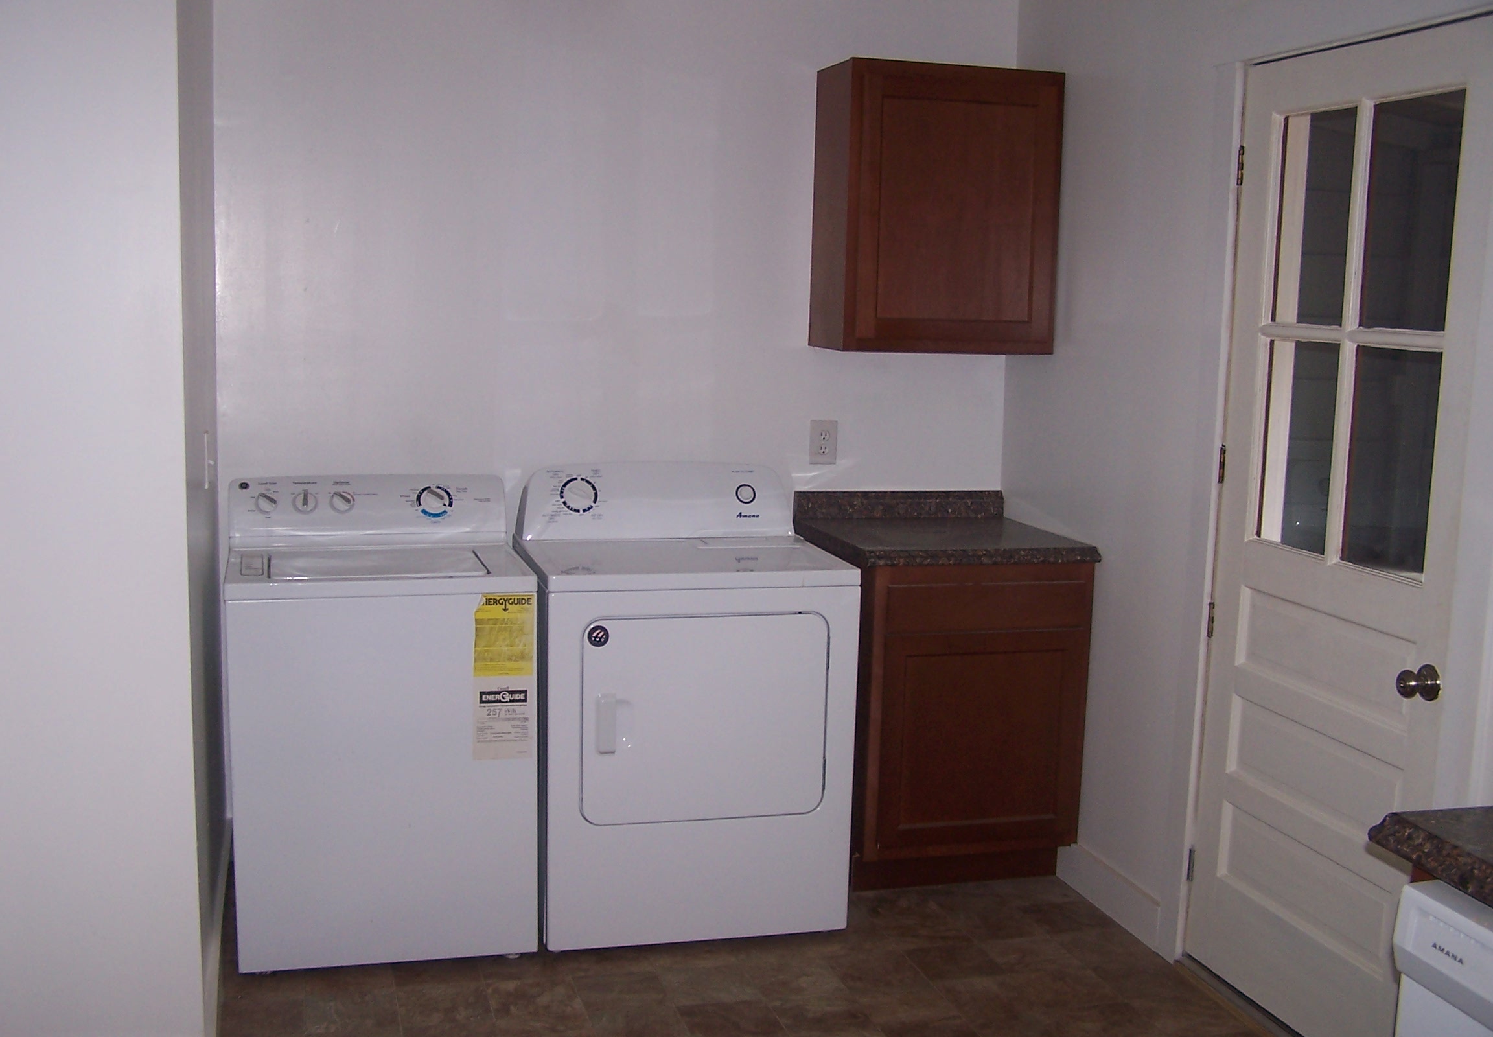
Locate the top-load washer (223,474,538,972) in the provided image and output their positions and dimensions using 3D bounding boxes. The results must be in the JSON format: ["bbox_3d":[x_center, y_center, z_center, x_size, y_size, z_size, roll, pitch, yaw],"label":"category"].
[{"bbox_3d":[-0.890,0.456,3.963,0.673,1.060,0.657,-1,8,-16],"label":"top-load washer"}]

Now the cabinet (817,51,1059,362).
[{"bbox_3d":[0.519,-0.837,4.491,0.606,0.752,0.315,-1,8,-16],"label":"cabinet"}]

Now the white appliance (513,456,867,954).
[{"bbox_3d":[-0.183,0.437,4.128,0.737,1.089,0.679,-1,8,-16],"label":"white appliance"}]

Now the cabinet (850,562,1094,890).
[{"bbox_3d":[0.523,0.509,4.522,0.605,0.875,0.627,-1,8,-16],"label":"cabinet"}]

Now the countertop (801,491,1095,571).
[{"bbox_3d":[0.525,0.020,4.452,0.641,0.118,0.627,-1,8,-16],"label":"countertop"}]

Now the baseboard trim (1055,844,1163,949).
[{"bbox_3d":[0.932,0.949,4.196,0.021,0.112,0.533,-1,8,-16],"label":"baseboard trim"}]

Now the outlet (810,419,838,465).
[{"bbox_3d":[0.221,-0.214,4.657,0.079,0.124,0.008,-1,8,-16],"label":"outlet"}]

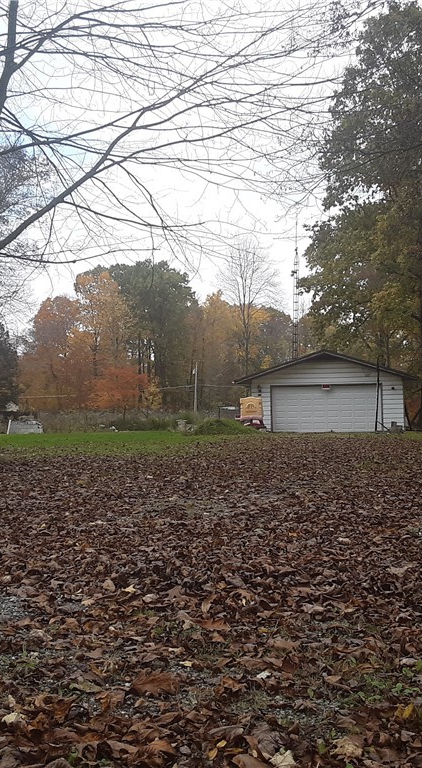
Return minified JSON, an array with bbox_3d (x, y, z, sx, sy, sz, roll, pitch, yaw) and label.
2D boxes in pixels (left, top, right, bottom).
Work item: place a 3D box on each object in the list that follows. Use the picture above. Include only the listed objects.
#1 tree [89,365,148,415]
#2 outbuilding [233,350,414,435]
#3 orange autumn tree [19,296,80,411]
[{"bbox_3d":[-6.030,0.489,54.000,3.800,3.600,3.600,-1,-1,0],"label":"tree"},{"bbox_3d":[5.782,0.407,40.634,8.106,3.719,7.600,-2,-1,10],"label":"outbuilding"},{"bbox_3d":[-13.648,-2.409,70.000,5.300,9.900,5.200,-1,-1,0],"label":"orange autumn tree"}]

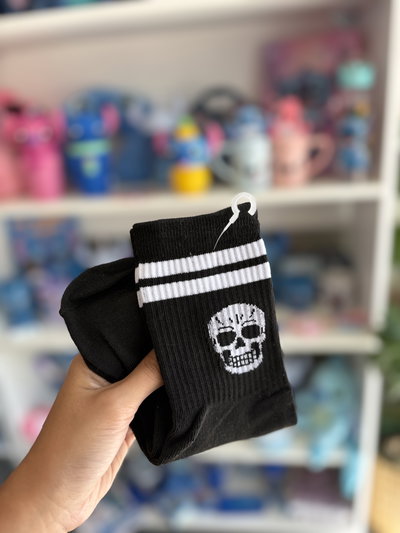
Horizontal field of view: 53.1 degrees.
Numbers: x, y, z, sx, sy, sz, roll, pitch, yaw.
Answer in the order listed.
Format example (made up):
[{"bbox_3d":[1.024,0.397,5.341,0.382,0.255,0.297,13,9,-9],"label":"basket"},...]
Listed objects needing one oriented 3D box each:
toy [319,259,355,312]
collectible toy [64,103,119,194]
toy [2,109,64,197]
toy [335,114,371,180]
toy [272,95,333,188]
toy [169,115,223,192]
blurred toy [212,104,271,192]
[{"bbox_3d":[0.344,0.040,1.008,0.080,0.117,0.080,0,19,14],"label":"toy"},{"bbox_3d":[-0.246,-0.261,0.910,0.091,0.197,0.085,-5,19,-2],"label":"collectible toy"},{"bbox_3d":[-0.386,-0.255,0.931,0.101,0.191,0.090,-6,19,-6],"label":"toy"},{"bbox_3d":[0.323,-0.250,0.847,0.065,0.127,0.070,1,19,14],"label":"toy"},{"bbox_3d":[0.215,-0.259,0.840,0.119,0.173,0.085,0,19,11],"label":"toy"},{"bbox_3d":[-0.010,-0.237,0.860,0.101,0.151,0.080,-3,19,4],"label":"toy"},{"bbox_3d":[0.087,-0.247,0.844,0.112,0.167,0.085,-2,19,7],"label":"blurred toy"}]

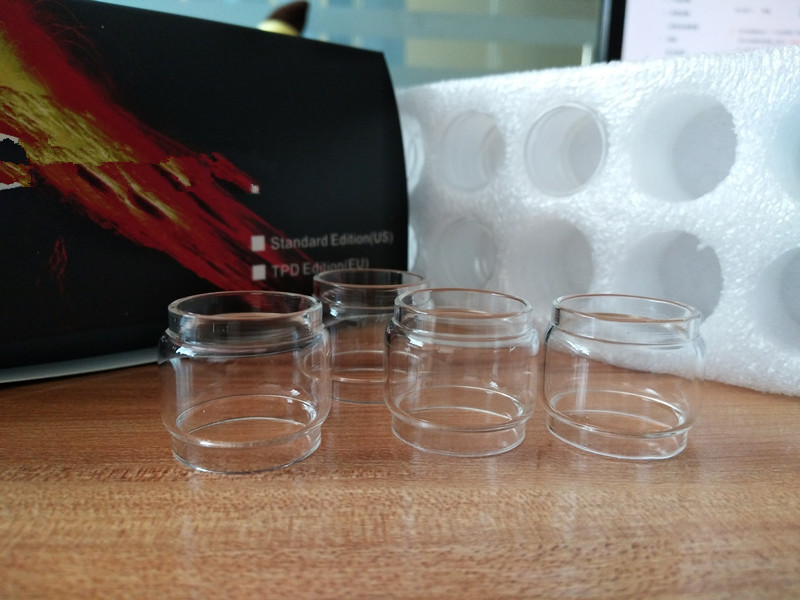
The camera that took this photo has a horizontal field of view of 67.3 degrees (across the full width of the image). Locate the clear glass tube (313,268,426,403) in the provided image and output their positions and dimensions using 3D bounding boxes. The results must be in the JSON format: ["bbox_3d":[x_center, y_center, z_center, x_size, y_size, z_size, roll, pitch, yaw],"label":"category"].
[{"bbox_3d":[-0.007,0.008,0.141,0.029,0.025,0.029,2,11,0],"label":"clear glass tube"}]

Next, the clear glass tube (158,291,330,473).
[{"bbox_3d":[-0.027,0.013,0.108,0.029,0.025,0.029,2,11,0],"label":"clear glass tube"}]

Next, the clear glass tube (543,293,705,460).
[{"bbox_3d":[0.043,0.014,0.118,0.029,0.025,0.029,2,11,0],"label":"clear glass tube"}]

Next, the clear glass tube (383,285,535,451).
[{"bbox_3d":[0.012,0.013,0.117,0.029,0.025,0.029,2,11,0],"label":"clear glass tube"}]

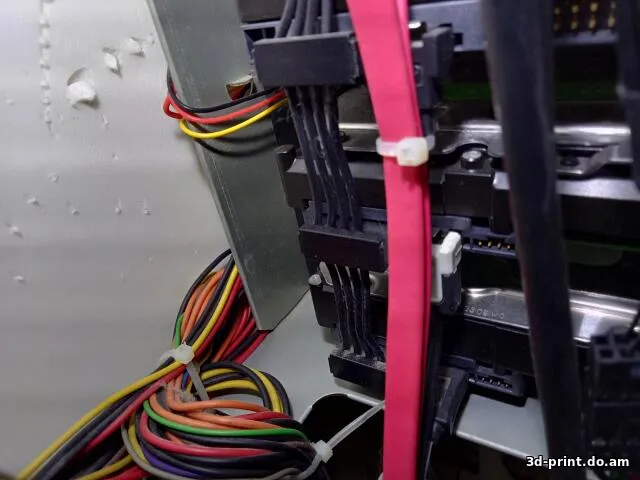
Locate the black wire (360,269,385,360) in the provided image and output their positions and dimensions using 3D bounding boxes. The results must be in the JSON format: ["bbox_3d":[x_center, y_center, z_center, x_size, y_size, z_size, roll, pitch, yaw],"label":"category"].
[{"bbox_3d":[0.014,0.021,0.143,0.003,0.034,0.003,10,39,31],"label":"black wire"}]

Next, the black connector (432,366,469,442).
[{"bbox_3d":[0.031,0.045,0.142,0.013,0.006,0.025,9,39,31],"label":"black connector"}]

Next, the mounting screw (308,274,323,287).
[{"bbox_3d":[-0.001,0.012,0.158,0.005,0.002,0.005,9,39,31],"label":"mounting screw"}]

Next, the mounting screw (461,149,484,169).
[{"bbox_3d":[0.032,-0.017,0.109,0.005,0.003,0.005,9,39,31],"label":"mounting screw"}]

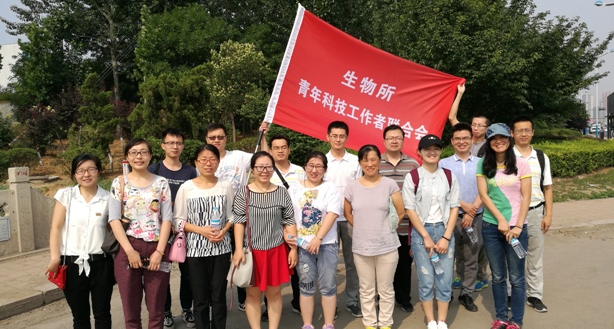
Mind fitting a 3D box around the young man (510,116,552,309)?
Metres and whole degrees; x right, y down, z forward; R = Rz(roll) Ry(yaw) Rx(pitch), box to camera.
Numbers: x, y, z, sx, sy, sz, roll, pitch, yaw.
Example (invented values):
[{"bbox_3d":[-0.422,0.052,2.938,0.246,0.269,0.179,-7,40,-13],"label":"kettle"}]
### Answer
[{"bbox_3d":[1.990,0.450,4.384,0.520,1.754,0.310,-1,4,18],"label":"young man"}]

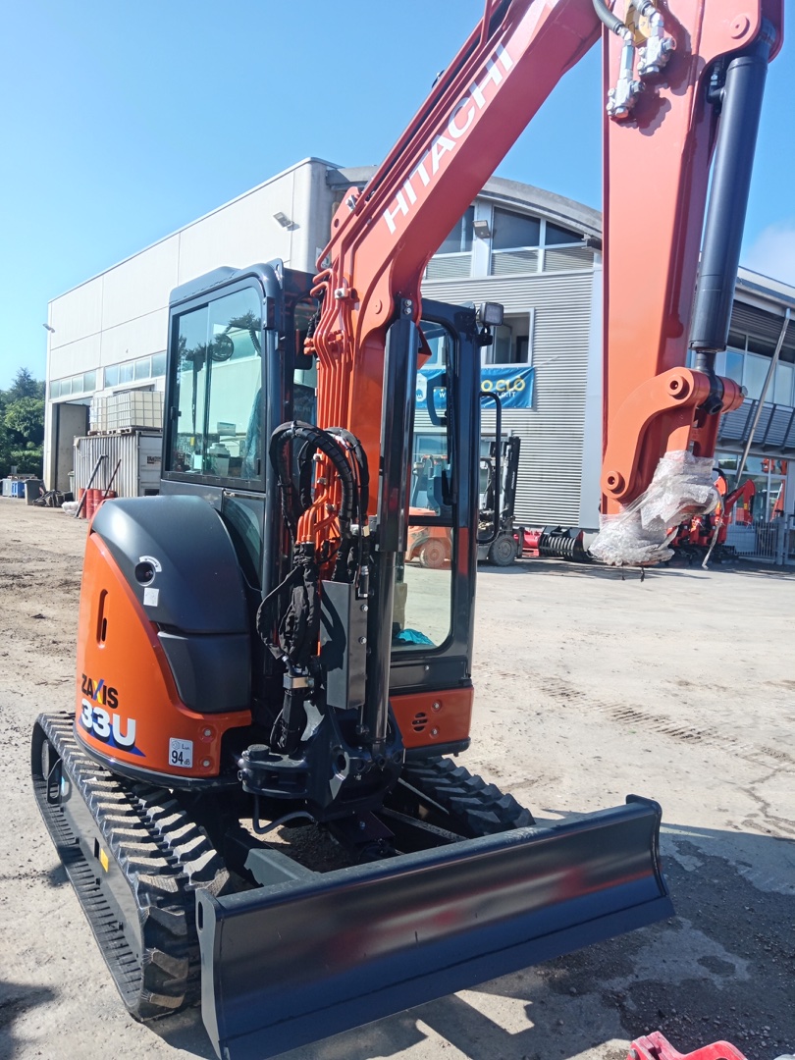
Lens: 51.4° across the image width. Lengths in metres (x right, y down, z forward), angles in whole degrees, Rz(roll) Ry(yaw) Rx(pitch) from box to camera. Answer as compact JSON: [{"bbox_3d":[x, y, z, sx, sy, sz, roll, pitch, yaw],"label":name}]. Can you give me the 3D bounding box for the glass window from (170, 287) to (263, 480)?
[{"bbox_3d":[-0.755,-0.582,3.392,0.040,0.720,1.130,2,5,-32],"label":"glass window"}]

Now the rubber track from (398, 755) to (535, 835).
[{"bbox_3d":[-0.098,1.217,4.007,0.310,0.470,2.080,2,5,-32],"label":"rubber track"}]

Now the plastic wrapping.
[{"bbox_3d":[0.566,-0.049,1.815,0.180,0.240,0.210,2,5,-32],"label":"plastic wrapping"}]

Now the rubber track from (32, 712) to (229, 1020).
[{"bbox_3d":[-1.153,1.188,3.336,0.310,0.470,2.080,2,5,-32],"label":"rubber track"}]

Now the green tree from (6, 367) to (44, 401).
[{"bbox_3d":[-24.639,-6.954,54.873,4.200,7.690,4.200,2,4,-24],"label":"green tree"}]

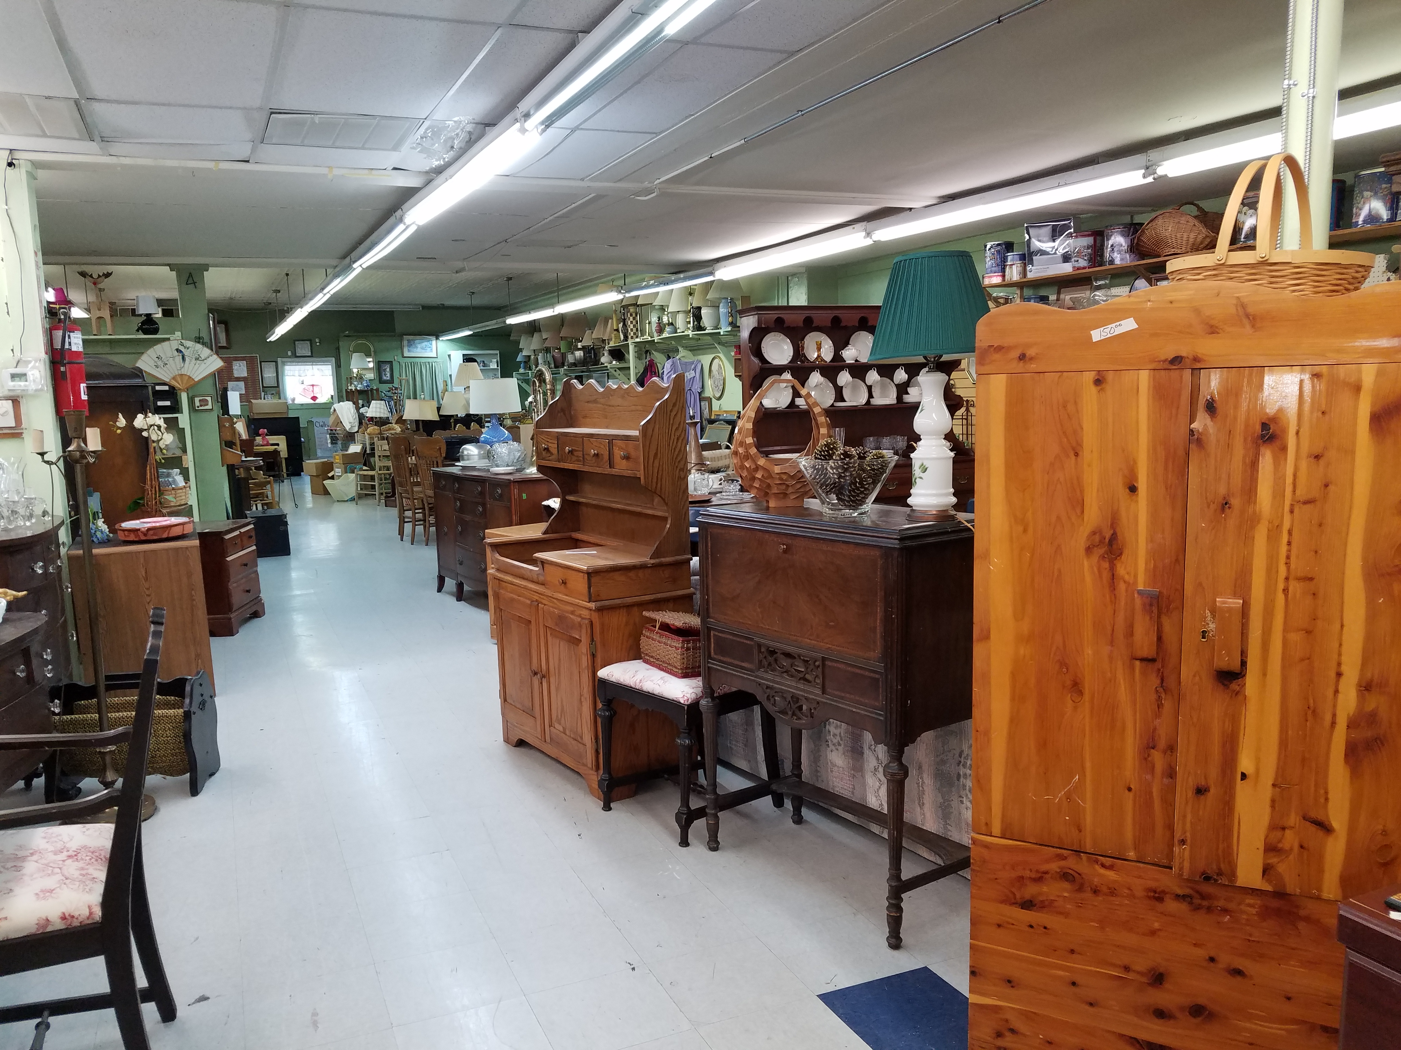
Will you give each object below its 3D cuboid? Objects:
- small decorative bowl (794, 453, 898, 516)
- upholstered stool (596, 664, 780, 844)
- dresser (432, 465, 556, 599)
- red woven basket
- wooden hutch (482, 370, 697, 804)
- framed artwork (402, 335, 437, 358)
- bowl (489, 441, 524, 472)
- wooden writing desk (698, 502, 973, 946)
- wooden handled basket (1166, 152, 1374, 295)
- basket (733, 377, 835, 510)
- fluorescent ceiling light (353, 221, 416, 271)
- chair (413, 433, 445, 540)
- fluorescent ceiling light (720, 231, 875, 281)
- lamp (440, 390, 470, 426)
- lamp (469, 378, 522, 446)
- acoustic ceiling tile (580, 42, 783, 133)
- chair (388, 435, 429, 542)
[{"bbox_3d":[0.414,-0.111,2.931,0.280,0.156,0.280,-2,8,0],"label":"small decorative bowl"},{"bbox_3d":[-0.033,0.723,3.540,0.460,0.486,0.430,-9,10,-42],"label":"upholstered stool"},{"bbox_3d":[-1.262,0.088,7.004,0.520,0.900,1.400,-7,9,-33],"label":"dresser"},{"bbox_3d":[-0.039,0.369,3.387,0.200,0.165,0.250,-7,9,-33],"label":"red woven basket"},{"bbox_3d":[-0.439,0.186,3.998,0.425,1.448,0.860,-7,9,-34],"label":"wooden hutch"},{"bbox_3d":[-5.575,-3.556,20.917,0.690,0.440,0.040,-5,8,-24],"label":"framed artwork"},{"bbox_3d":[-1.316,-0.465,7.150,0.240,0.195,0.240,-2,8,0],"label":"bowl"},{"bbox_3d":[0.395,0.495,2.985,0.385,1.055,0.785,-7,10,-37],"label":"wooden writing desk"},{"bbox_3d":[1.123,-0.560,2.078,0.410,0.342,0.360,5,10,40],"label":"wooden handled basket"},{"bbox_3d":[0.251,-0.257,3.174,0.310,0.394,0.240,-2,8,0],"label":"basket"},{"bbox_3d":[-2.255,-1.966,7.481,0.120,0.090,2.440,-5,8,-25],"label":"fluorescent ceiling light"},{"bbox_3d":[-2.329,-0.331,9.827,0.440,1.020,0.520,4,9,35],"label":"chair"},{"bbox_3d":[0.709,-2.220,8.727,0.120,0.090,2.440,-5,8,-25],"label":"fluorescent ceiling light"},{"bbox_3d":[-2.836,-1.213,12.143,0.330,0.637,0.330,-8,10,-42],"label":"lamp"},{"bbox_3d":[-1.452,-0.719,7.363,0.365,0.615,0.365,-5,8,-24],"label":"lamp"},{"bbox_3d":[-0.113,-1.678,4.089,0.385,0.020,1.220,-5,8,-24],"label":"acoustic ceiling tile"},{"bbox_3d":[-2.692,-0.359,10.190,0.520,1.030,0.440,-8,10,-41],"label":"chair"}]

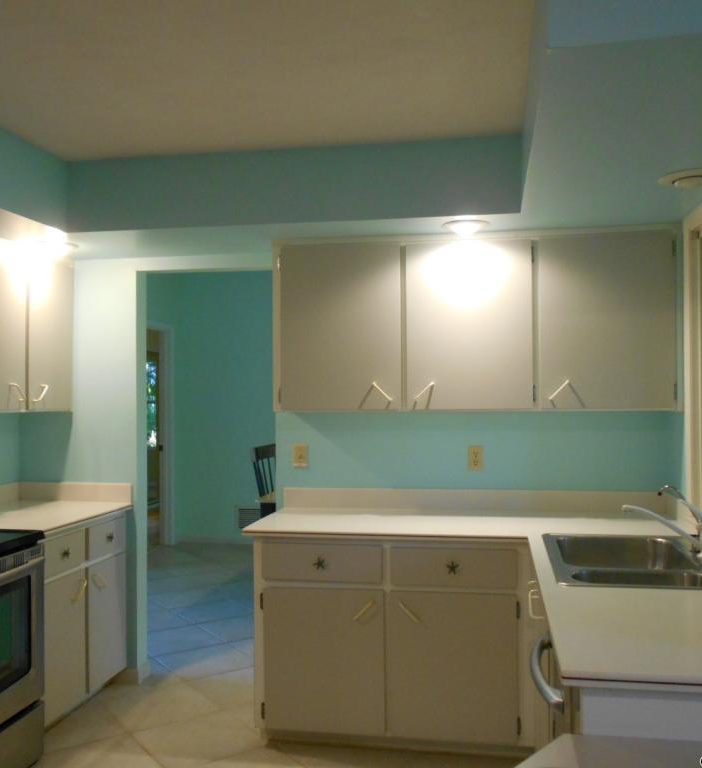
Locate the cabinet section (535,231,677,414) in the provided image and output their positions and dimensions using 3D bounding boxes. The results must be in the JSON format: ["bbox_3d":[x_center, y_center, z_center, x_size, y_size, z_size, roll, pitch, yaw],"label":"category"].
[{"bbox_3d":[1.070,-0.263,3.294,0.556,0.749,0.320,0,-1,10],"label":"cabinet section"}]

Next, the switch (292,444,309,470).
[{"bbox_3d":[-0.248,0.353,3.755,0.071,0.116,0.015,-1,-1,10],"label":"switch"}]

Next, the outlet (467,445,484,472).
[{"bbox_3d":[0.585,0.350,3.602,0.072,0.116,0.015,-1,-1,10],"label":"outlet"}]

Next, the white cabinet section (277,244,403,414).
[{"bbox_3d":[-0.019,-0.252,3.492,0.542,0.744,0.320,0,-1,10],"label":"white cabinet section"}]

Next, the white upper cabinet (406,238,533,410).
[{"bbox_3d":[0.530,-0.255,3.457,0.541,0.735,0.324,-1,-1,10],"label":"white upper cabinet"}]

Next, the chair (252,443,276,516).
[{"bbox_3d":[-0.593,1.070,7.159,0.510,0.969,0.450,-1,-1,10],"label":"chair"}]

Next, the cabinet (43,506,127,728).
[{"bbox_3d":[-1.497,1.059,3.552,0.642,0.843,0.787,-1,-1,10],"label":"cabinet"}]

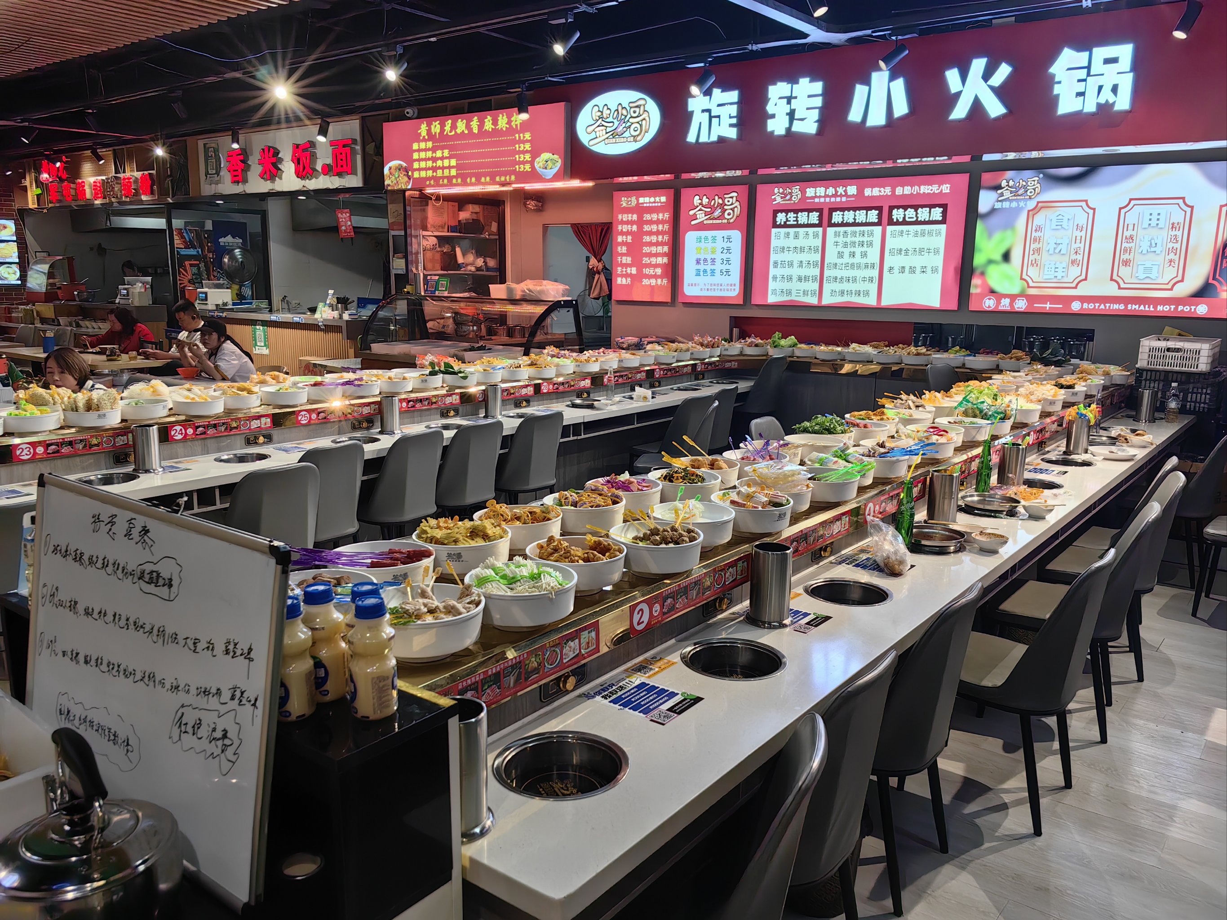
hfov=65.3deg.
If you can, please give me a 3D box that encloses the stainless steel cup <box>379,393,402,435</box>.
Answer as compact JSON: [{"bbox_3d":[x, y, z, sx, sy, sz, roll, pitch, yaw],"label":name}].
[{"bbox_3d":[-1.210,-0.247,5.205,0.114,0.187,0.114,1,11,0],"label":"stainless steel cup"}]

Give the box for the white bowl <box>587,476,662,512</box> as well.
[{"bbox_3d":[0.028,0.116,2.815,0.226,0.086,0.226,1,11,0],"label":"white bowl"}]

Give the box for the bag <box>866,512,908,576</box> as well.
[{"bbox_3d":[0.824,0.241,2.876,0.140,0.155,0.110,9,14,37],"label":"bag"}]

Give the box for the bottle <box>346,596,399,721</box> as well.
[{"bbox_3d":[-0.342,0.281,1.371,0.069,0.167,0.069,2,11,4],"label":"bottle"}]

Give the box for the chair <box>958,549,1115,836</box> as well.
[{"bbox_3d":[1.243,0.668,3.016,0.480,0.830,0.450,10,14,37],"label":"chair"}]

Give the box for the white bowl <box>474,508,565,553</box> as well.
[{"bbox_3d":[-0.248,0.181,2.499,0.230,0.075,0.230,1,11,0],"label":"white bowl"}]

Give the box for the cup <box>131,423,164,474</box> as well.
[{"bbox_3d":[-2.027,-0.047,4.157,0.120,0.196,0.120,1,11,0],"label":"cup"}]

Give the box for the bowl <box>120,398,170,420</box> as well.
[{"bbox_3d":[-2.223,-0.237,4.518,0.236,0.076,0.236,1,11,0],"label":"bowl"}]

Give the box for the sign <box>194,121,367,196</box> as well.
[{"bbox_3d":[-4.077,-3.594,11.477,3.338,0.697,0.120,10,14,37],"label":"sign"}]

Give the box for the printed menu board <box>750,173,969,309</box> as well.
[{"bbox_3d":[2.046,-1.847,8.202,1.904,1.063,0.060,10,14,37],"label":"printed menu board"}]

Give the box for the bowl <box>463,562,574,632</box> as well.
[{"bbox_3d":[-0.188,0.285,1.964,0.226,0.086,0.226,1,11,0],"label":"bowl"}]

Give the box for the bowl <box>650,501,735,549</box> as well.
[{"bbox_3d":[0.212,0.175,2.586,0.236,0.076,0.236,1,11,0],"label":"bowl"}]

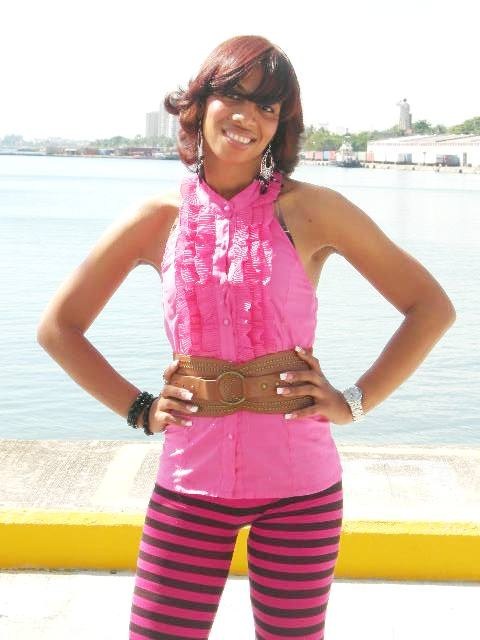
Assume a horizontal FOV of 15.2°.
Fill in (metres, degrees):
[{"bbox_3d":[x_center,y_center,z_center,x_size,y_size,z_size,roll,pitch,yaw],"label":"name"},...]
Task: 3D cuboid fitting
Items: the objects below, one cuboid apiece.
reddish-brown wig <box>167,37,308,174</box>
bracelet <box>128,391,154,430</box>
[{"bbox_3d":[-0.005,-0.398,3.330,0.260,0.255,0.245,16,6,6],"label":"reddish-brown wig"},{"bbox_3d":[-0.186,0.168,3.370,0.020,0.070,0.062,26,0,15],"label":"bracelet"}]

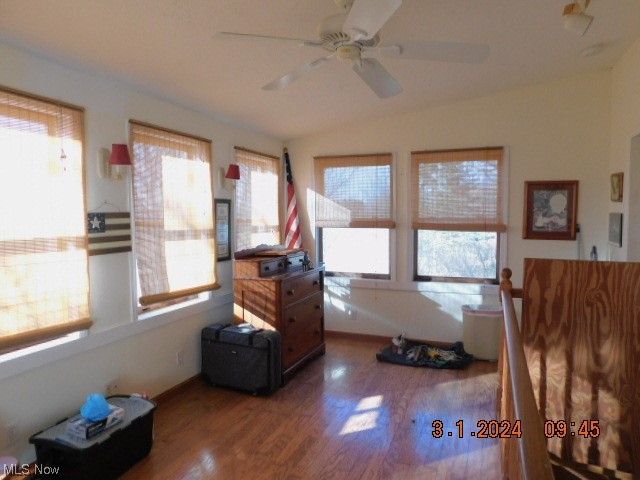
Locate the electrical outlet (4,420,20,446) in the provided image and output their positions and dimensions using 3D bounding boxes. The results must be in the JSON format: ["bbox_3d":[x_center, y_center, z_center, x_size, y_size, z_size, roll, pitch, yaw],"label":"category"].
[{"bbox_3d":[-1.662,1.049,2.303,0.012,0.115,0.072,1,3,23],"label":"electrical outlet"}]

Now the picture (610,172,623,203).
[{"bbox_3d":[2.467,-0.434,3.534,0.025,0.234,0.377,1,4,24],"label":"picture"}]

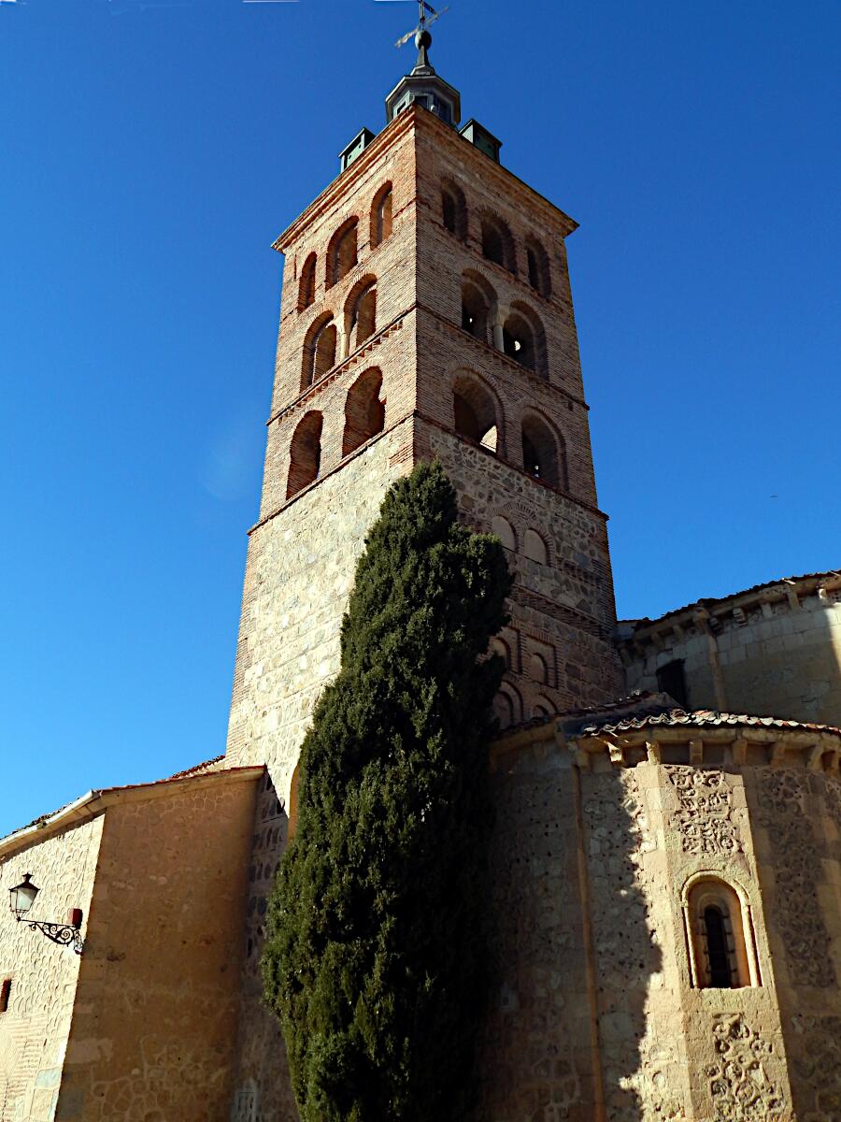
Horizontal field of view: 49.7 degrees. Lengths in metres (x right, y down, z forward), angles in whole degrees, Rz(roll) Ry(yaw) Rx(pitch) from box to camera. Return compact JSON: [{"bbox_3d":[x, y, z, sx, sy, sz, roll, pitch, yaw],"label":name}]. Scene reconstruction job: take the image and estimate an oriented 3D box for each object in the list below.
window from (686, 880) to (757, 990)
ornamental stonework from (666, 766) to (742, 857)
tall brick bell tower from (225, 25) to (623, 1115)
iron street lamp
[{"bbox_3d":[4.257,5.339,13.057,0.860,1.484,0.350,-1,-27,3],"label":"window"},{"bbox_3d":[4.266,3.769,13.690,0.858,1.336,0.100,-1,-27,3],"label":"ornamental stonework"},{"bbox_3d":[0.171,-4.134,25.983,6.930,34.568,7.013,21,-34,-36],"label":"tall brick bell tower"},{"bbox_3d":[-6.982,6.611,16.990,1.358,1.355,0.390,21,-34,-36],"label":"iron street lamp"}]

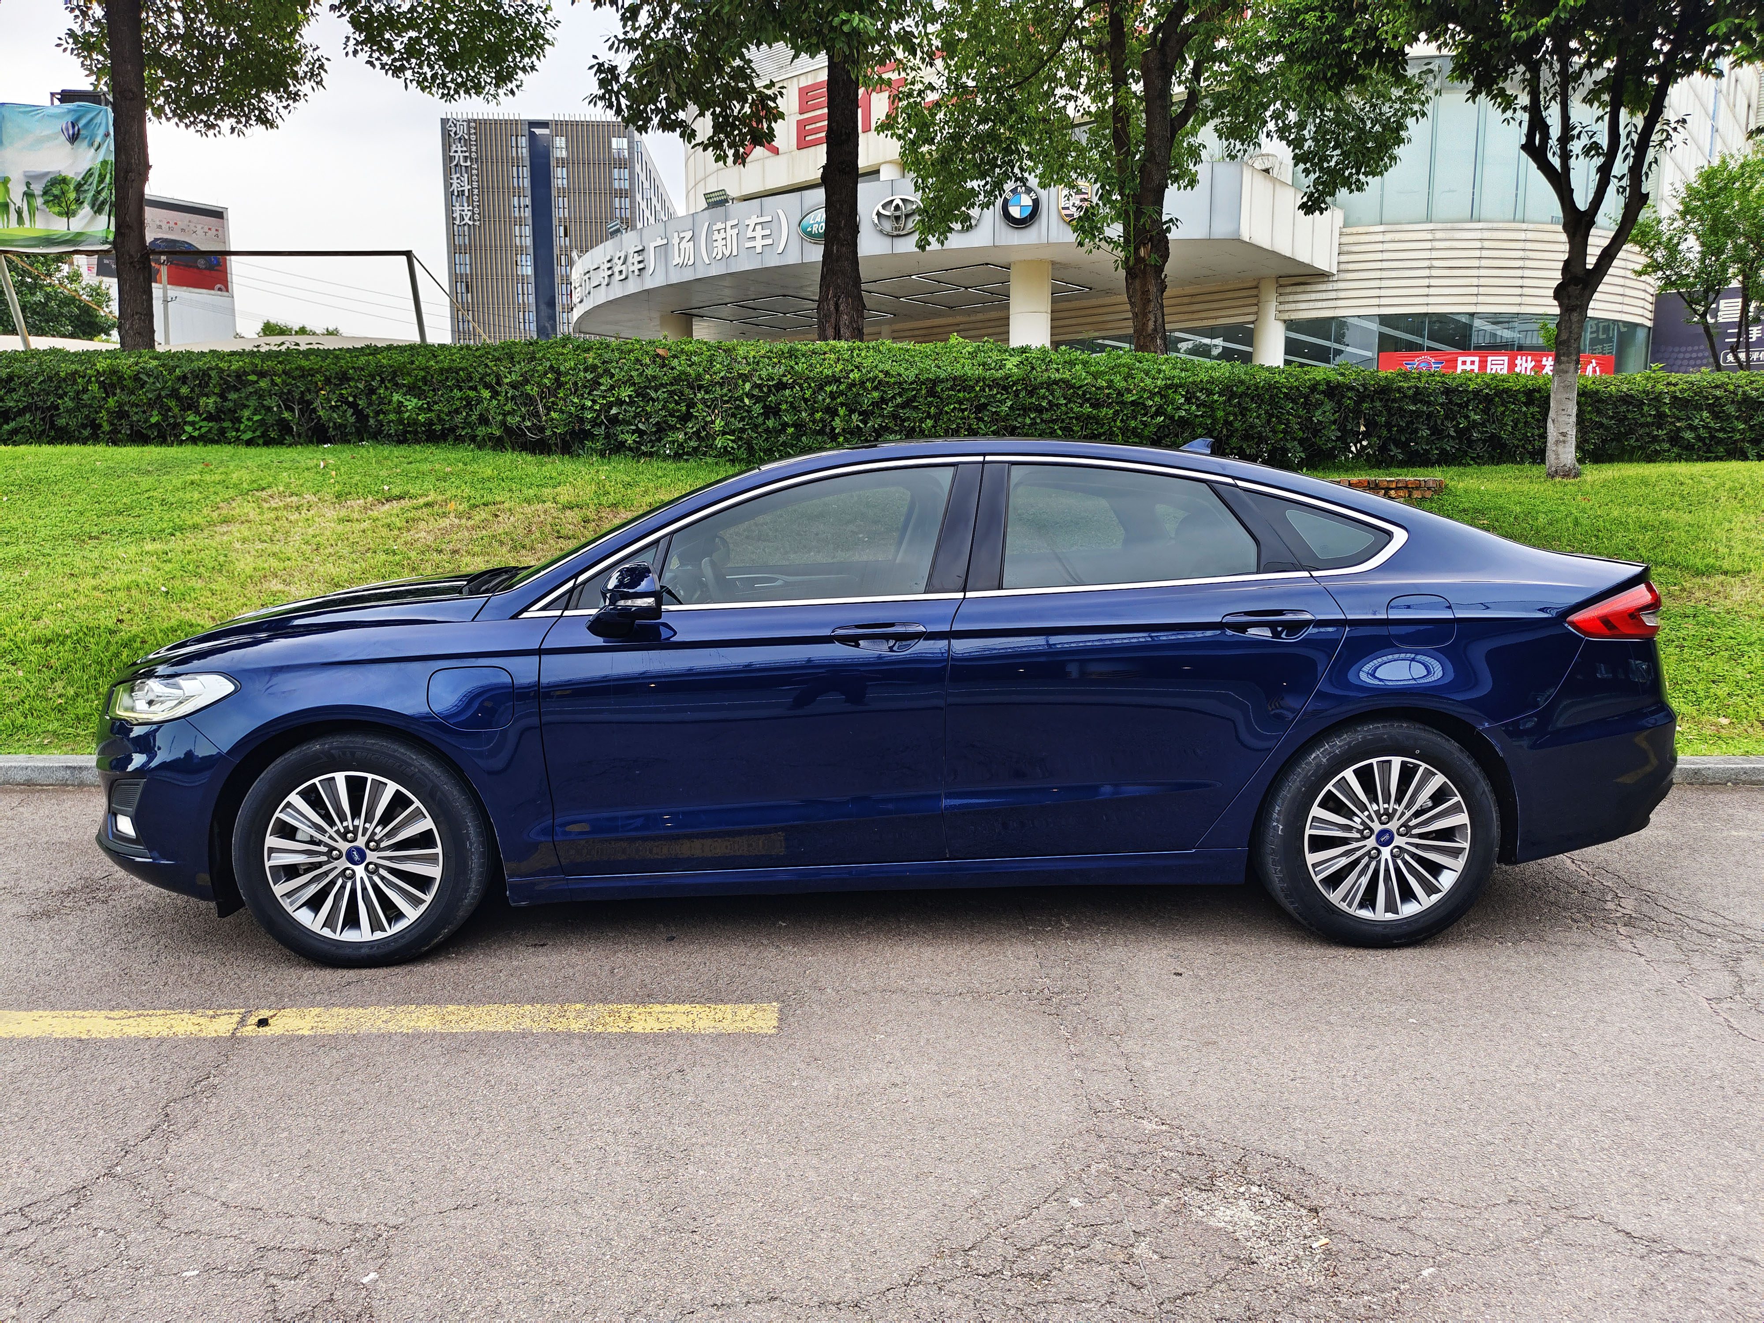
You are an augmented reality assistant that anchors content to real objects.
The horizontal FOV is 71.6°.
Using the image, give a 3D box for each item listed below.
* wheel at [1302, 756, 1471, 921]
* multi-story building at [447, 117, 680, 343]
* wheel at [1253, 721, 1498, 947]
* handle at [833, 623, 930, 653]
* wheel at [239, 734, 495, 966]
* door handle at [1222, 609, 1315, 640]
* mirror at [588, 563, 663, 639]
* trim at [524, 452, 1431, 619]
[{"bbox_3d":[1.418,0.485,3.532,0.465,0.465,0.180,-1,8,-3],"label":"wheel"},{"bbox_3d":[-45.333,-48.196,183.961,24.000,48.700,51.700,-1,8,-4],"label":"multi-story building"},{"bbox_3d":[1.417,0.483,3.547,0.655,0.655,0.230,-1,8,-3],"label":"wheel"},{"bbox_3d":[-0.007,-0.062,3.290,0.255,0.085,0.060,-1,8,-3],"label":"handle"},{"bbox_3d":[-1.429,0.515,3.408,0.655,0.655,0.230,-1,8,-3],"label":"wheel"},{"bbox_3d":[1.057,-0.100,3.338,0.255,0.085,0.060,-1,8,-3],"label":"door handle"},{"bbox_3d":[-0.670,-0.156,3.188,0.205,0.205,0.210,-1,8,-3],"label":"mirror"},{"bbox_3d":[0.246,-0.355,3.429,2.480,0.440,0.260,-1,8,-3],"label":"trim"}]

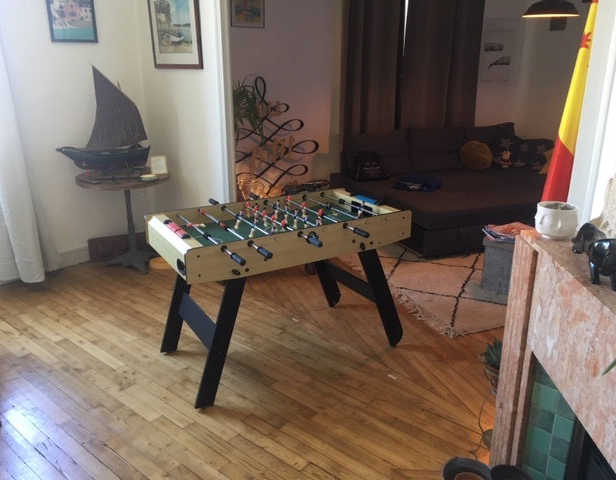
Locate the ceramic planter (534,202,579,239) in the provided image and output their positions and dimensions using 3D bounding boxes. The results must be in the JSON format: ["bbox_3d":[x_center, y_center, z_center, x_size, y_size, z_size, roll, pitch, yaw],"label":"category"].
[{"bbox_3d":[0.680,-0.051,1.457,0.121,0.090,0.121,2,18,10],"label":"ceramic planter"}]

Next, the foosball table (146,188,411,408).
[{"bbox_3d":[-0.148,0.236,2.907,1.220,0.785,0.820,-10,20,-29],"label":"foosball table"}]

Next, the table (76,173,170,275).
[{"bbox_3d":[-1.412,-0.143,4.276,0.720,0.720,0.720,-1,17,0],"label":"table"}]

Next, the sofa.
[{"bbox_3d":[1.744,-0.600,5.426,2.500,0.840,1.800,-5,18,-14],"label":"sofa"}]

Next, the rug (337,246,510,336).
[{"bbox_3d":[1.663,0.166,4.349,2.550,0.020,1.850,-7,18,-19],"label":"rug"}]

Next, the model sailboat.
[{"bbox_3d":[-1.509,-0.876,3.911,0.660,0.742,0.190,-4,18,-10],"label":"model sailboat"}]

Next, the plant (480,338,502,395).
[{"bbox_3d":[0.926,0.598,2.563,0.175,0.273,0.175,-1,17,0],"label":"plant"}]

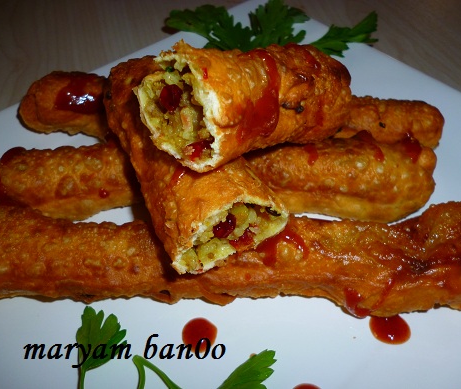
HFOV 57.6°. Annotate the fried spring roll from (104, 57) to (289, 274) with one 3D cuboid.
[{"bbox_3d":[-0.025,-0.026,0.214,0.051,0.036,0.125,-19,52,-16],"label":"fried spring roll"}]

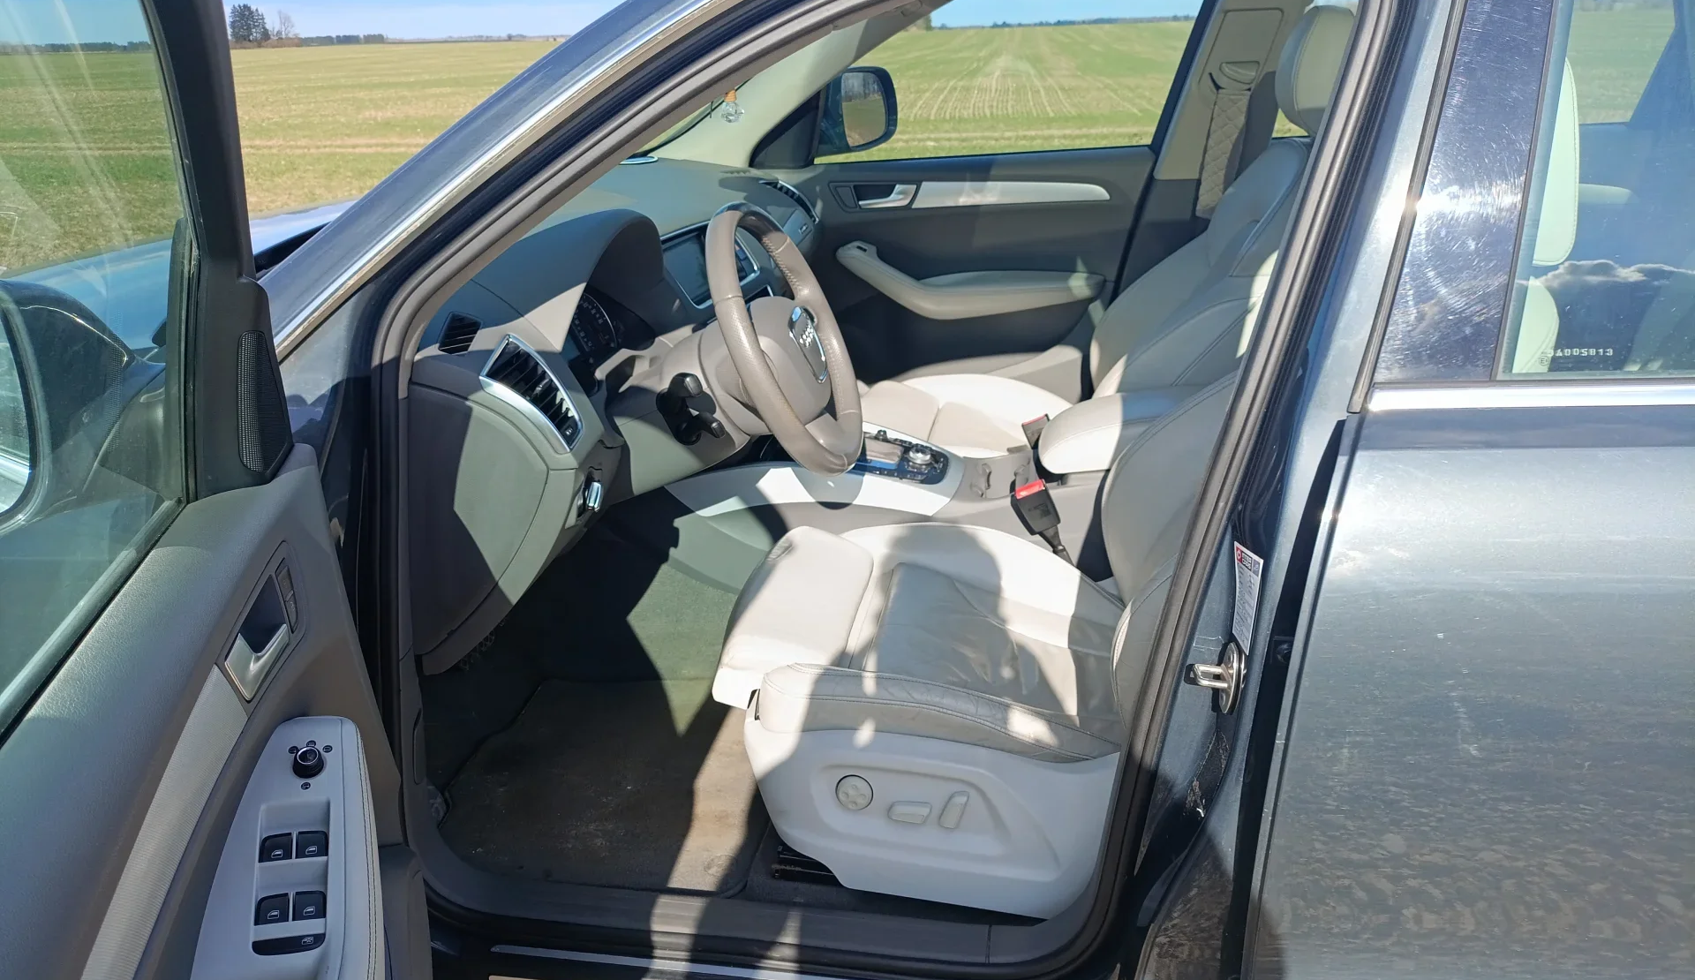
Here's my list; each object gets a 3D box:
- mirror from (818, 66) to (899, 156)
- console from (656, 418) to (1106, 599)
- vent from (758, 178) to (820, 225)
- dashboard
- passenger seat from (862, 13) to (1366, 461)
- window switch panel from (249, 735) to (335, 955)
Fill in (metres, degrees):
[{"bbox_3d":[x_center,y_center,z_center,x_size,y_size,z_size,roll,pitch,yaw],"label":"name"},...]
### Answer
[{"bbox_3d":[0.025,-0.854,2.752,0.160,0.200,0.230,5,23,17],"label":"mirror"},{"bbox_3d":[0.147,0.011,2.024,0.880,0.370,0.290,2,22,10],"label":"console"},{"bbox_3d":[-0.116,-0.591,2.532,0.070,0.120,0.110,2,22,10],"label":"vent"},{"bbox_3d":[-0.409,-0.256,2.015,0.520,0.510,1.420,2,22,10],"label":"dashboard"},{"bbox_3d":[0.436,-0.309,2.249,0.930,1.050,0.540,2,22,10],"label":"passenger seat"},{"bbox_3d":[-0.362,0.233,0.811,0.054,0.030,0.165,-8,38,-15],"label":"window switch panel"}]

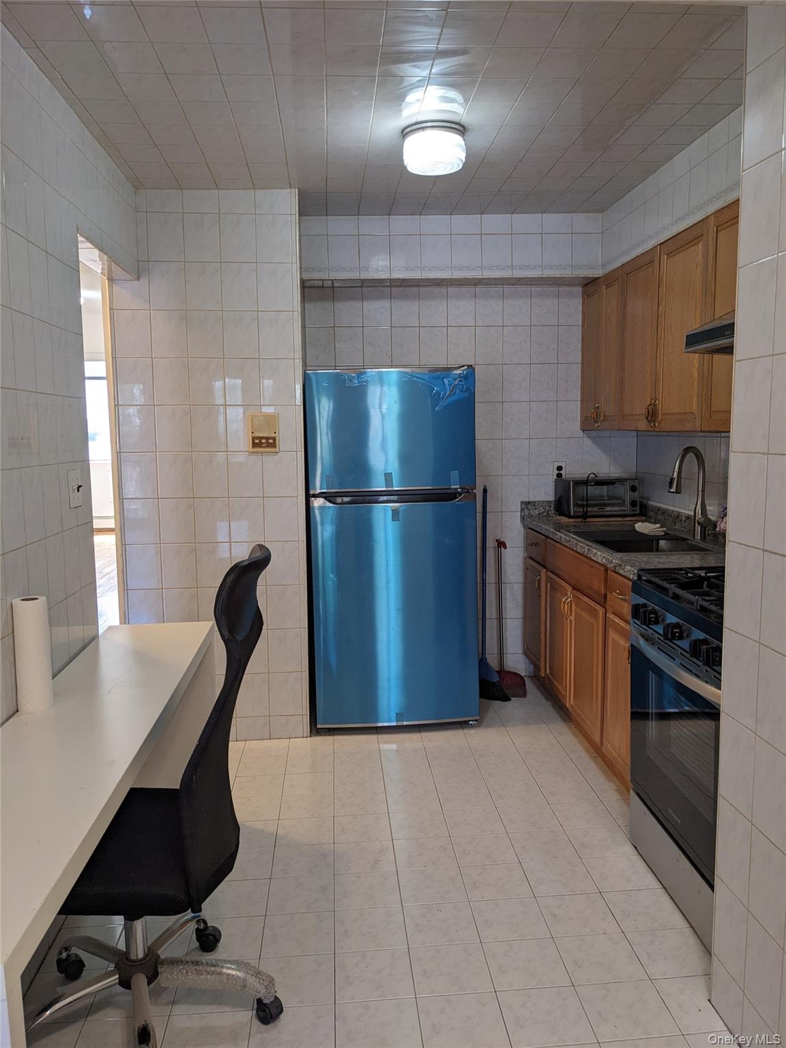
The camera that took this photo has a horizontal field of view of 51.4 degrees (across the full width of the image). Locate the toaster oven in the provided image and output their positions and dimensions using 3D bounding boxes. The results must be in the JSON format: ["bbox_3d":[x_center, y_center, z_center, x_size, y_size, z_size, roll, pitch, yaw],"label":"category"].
[{"bbox_3d":[1.093,-0.146,4.383,0.385,0.190,0.240,-2,7,-8],"label":"toaster oven"}]

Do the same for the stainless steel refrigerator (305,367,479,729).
[{"bbox_3d":[-0.015,0.102,4.067,0.760,1.677,0.690,-2,7,-4],"label":"stainless steel refrigerator"}]

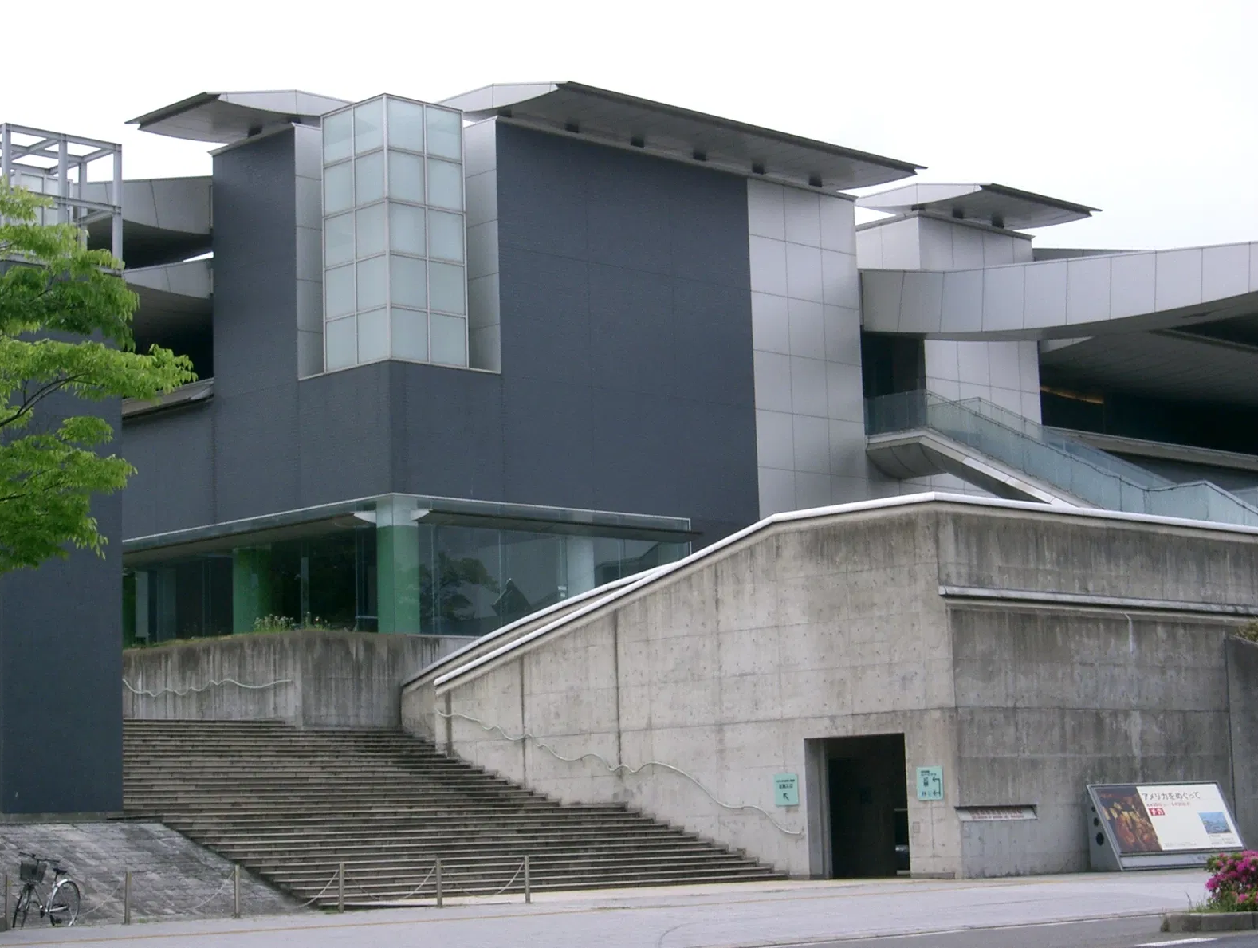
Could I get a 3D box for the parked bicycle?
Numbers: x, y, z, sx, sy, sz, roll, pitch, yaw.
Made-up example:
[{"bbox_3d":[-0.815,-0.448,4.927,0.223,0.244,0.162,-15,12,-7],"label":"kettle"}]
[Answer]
[{"bbox_3d":[-8.511,6.065,36.900,0.580,1.060,1.720,-5,-9,26],"label":"parked bicycle"}]

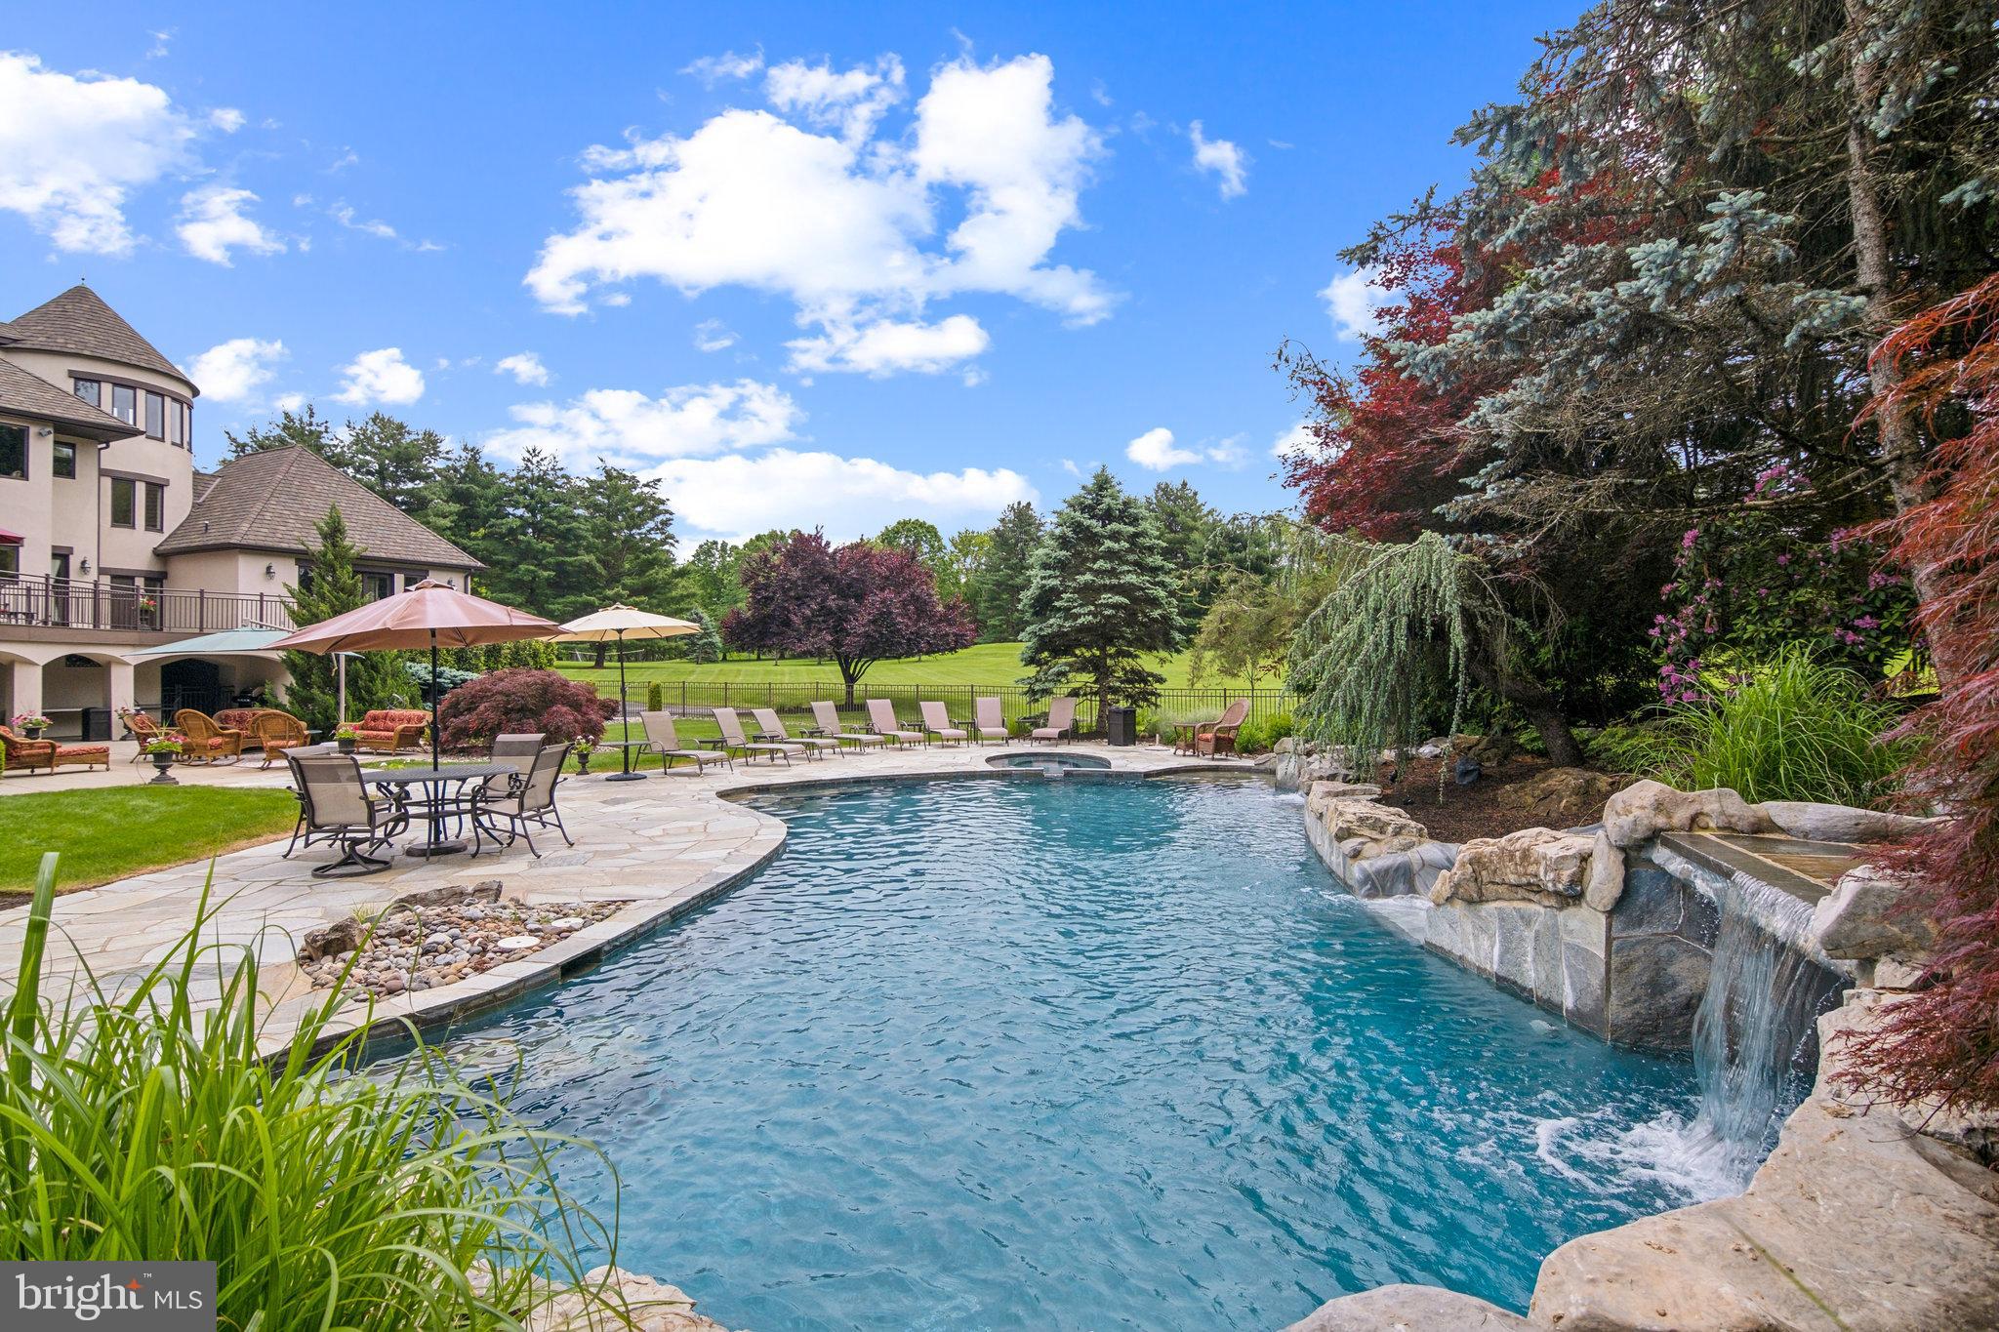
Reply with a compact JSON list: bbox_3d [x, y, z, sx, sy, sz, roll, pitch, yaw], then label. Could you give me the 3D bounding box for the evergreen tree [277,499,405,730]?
[{"bbox_3d":[-16.050,-1.049,23.009,2.700,5.650,2.700,0,0,0],"label":"evergreen tree"}]

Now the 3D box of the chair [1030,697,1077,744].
[{"bbox_3d":[1.250,1.261,21.402,0.680,1.020,1.600,0,0,21],"label":"chair"}]

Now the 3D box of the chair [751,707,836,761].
[{"bbox_3d":[-3.825,1.300,18.028,1.768,0.920,0.700,0,0,30],"label":"chair"}]

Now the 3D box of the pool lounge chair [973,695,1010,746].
[{"bbox_3d":[-0.160,1.261,21.452,0.680,1.020,1.600,0,0,-6],"label":"pool lounge chair"}]

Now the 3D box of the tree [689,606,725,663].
[{"bbox_3d":[-19.900,-2.053,64.007,2.600,4.000,2.600,0,0,0],"label":"tree"}]

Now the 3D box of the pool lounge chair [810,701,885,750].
[{"bbox_3d":[-3.125,1.261,19.601,1.579,1.003,0.700,0,0,35],"label":"pool lounge chair"}]

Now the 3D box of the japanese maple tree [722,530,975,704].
[{"bbox_3d":[-5.828,-1.782,36.500,9.600,6.830,9.000,0,0,0],"label":"japanese maple tree"}]

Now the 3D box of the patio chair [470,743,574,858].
[{"bbox_3d":[-4.420,1.239,8.772,0.700,0.980,0.620,0,0,0],"label":"patio chair"}]

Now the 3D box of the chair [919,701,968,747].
[{"bbox_3d":[-1.232,1.287,20.902,0.700,0.956,1.541,0,0,-25],"label":"chair"}]

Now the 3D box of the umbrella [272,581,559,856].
[{"bbox_3d":[-5.383,0.465,8.999,2.500,2.560,2.500,0,0,0],"label":"umbrella"}]

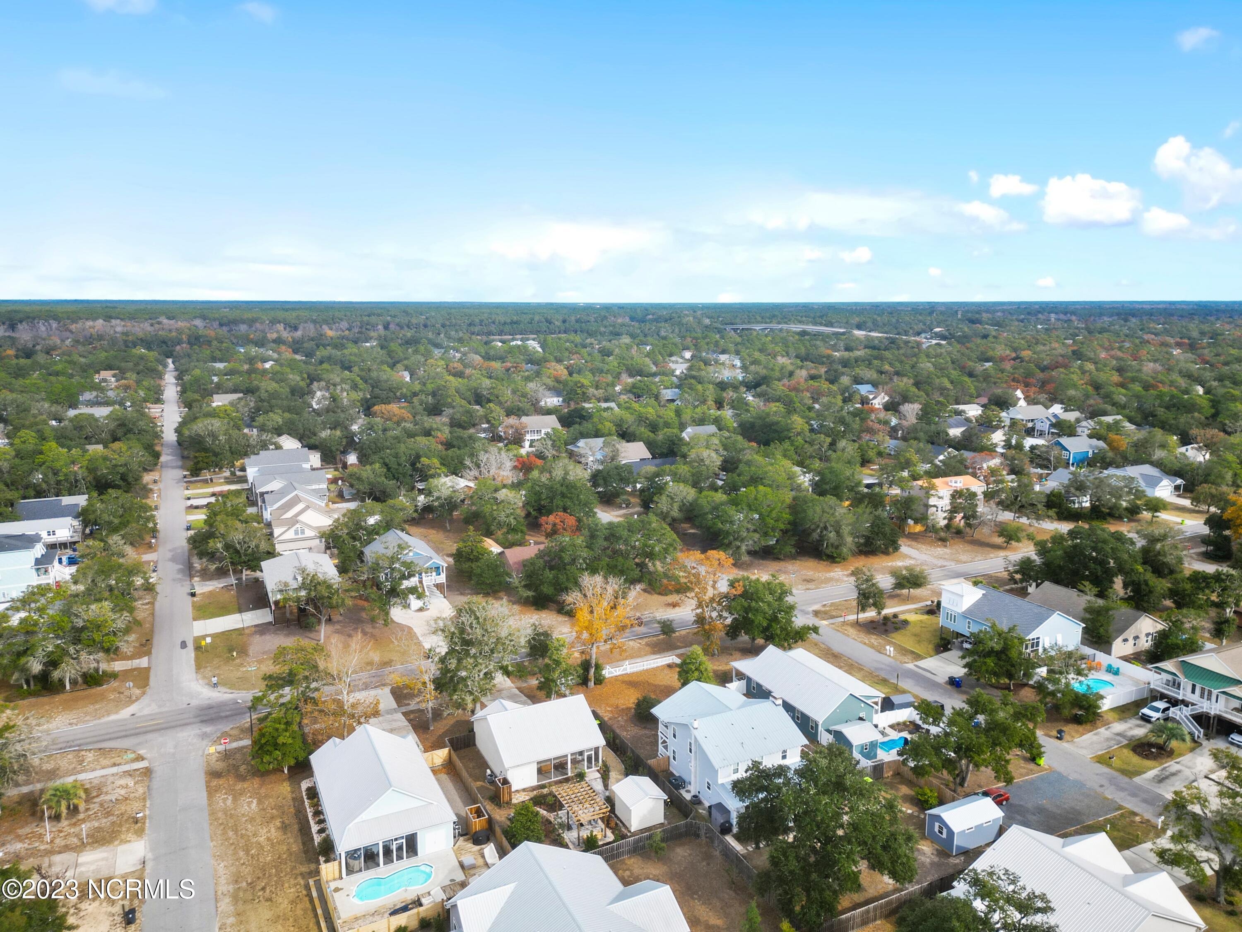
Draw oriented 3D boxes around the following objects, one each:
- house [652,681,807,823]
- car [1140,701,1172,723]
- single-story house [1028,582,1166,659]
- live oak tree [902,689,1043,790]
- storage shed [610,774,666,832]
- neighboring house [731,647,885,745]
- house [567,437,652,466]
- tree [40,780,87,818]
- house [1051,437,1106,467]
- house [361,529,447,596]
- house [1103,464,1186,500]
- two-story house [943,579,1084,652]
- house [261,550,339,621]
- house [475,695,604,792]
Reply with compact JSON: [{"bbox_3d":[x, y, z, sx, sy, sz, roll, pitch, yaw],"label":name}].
[{"bbox_3d":[12.234,30.428,94.168,11.500,8.500,16.700,-5,12,-26],"label":"house"},{"bbox_3d":[69.313,31.473,111.363,4.800,1.740,1.880,-7,13,-30],"label":"car"},{"bbox_3d":[76.000,23.947,139.526,13.800,5.750,17.100,-6,12,-26],"label":"single-story house"},{"bbox_3d":[37.954,30.395,93.671,14.425,10.563,14.425,-6,12,-26],"label":"live oak tree"},{"bbox_3d":[1.959,34.935,89.177,4.300,3.300,4.300,-6,12,-26],"label":"storage shed"},{"bbox_3d":[25.052,28.742,115.187,12.400,5.550,19.300,-5,12,-26],"label":"neighboring house"},{"bbox_3d":[-4.276,-4.361,277.337,21.500,7.200,21.000,-5,12,-26],"label":"house"},{"bbox_3d":[-57.131,34.141,88.608,4.800,3.200,4.600,0,11,0],"label":"tree"},{"bbox_3d":[146.743,-4.517,278.198,17.200,8.700,10.700,-6,12,-26],"label":"house"},{"bbox_3d":[-39.312,17.984,156.669,11.600,9.100,17.000,-5,12,-26],"label":"house"},{"bbox_3d":[144.419,3.356,239.718,14.000,6.600,18.000,-5,12,-26],"label":"house"},{"bbox_3d":[57.544,23.500,127.822,11.800,9.400,16.000,-5,12,-26],"label":"two-story house"},{"bbox_3d":[-56.236,20.660,151.657,11.500,7.300,17.600,-6,12,-26],"label":"house"},{"bbox_3d":[-9.954,31.051,101.728,11.900,6.100,12.400,-6,12,-26],"label":"house"}]

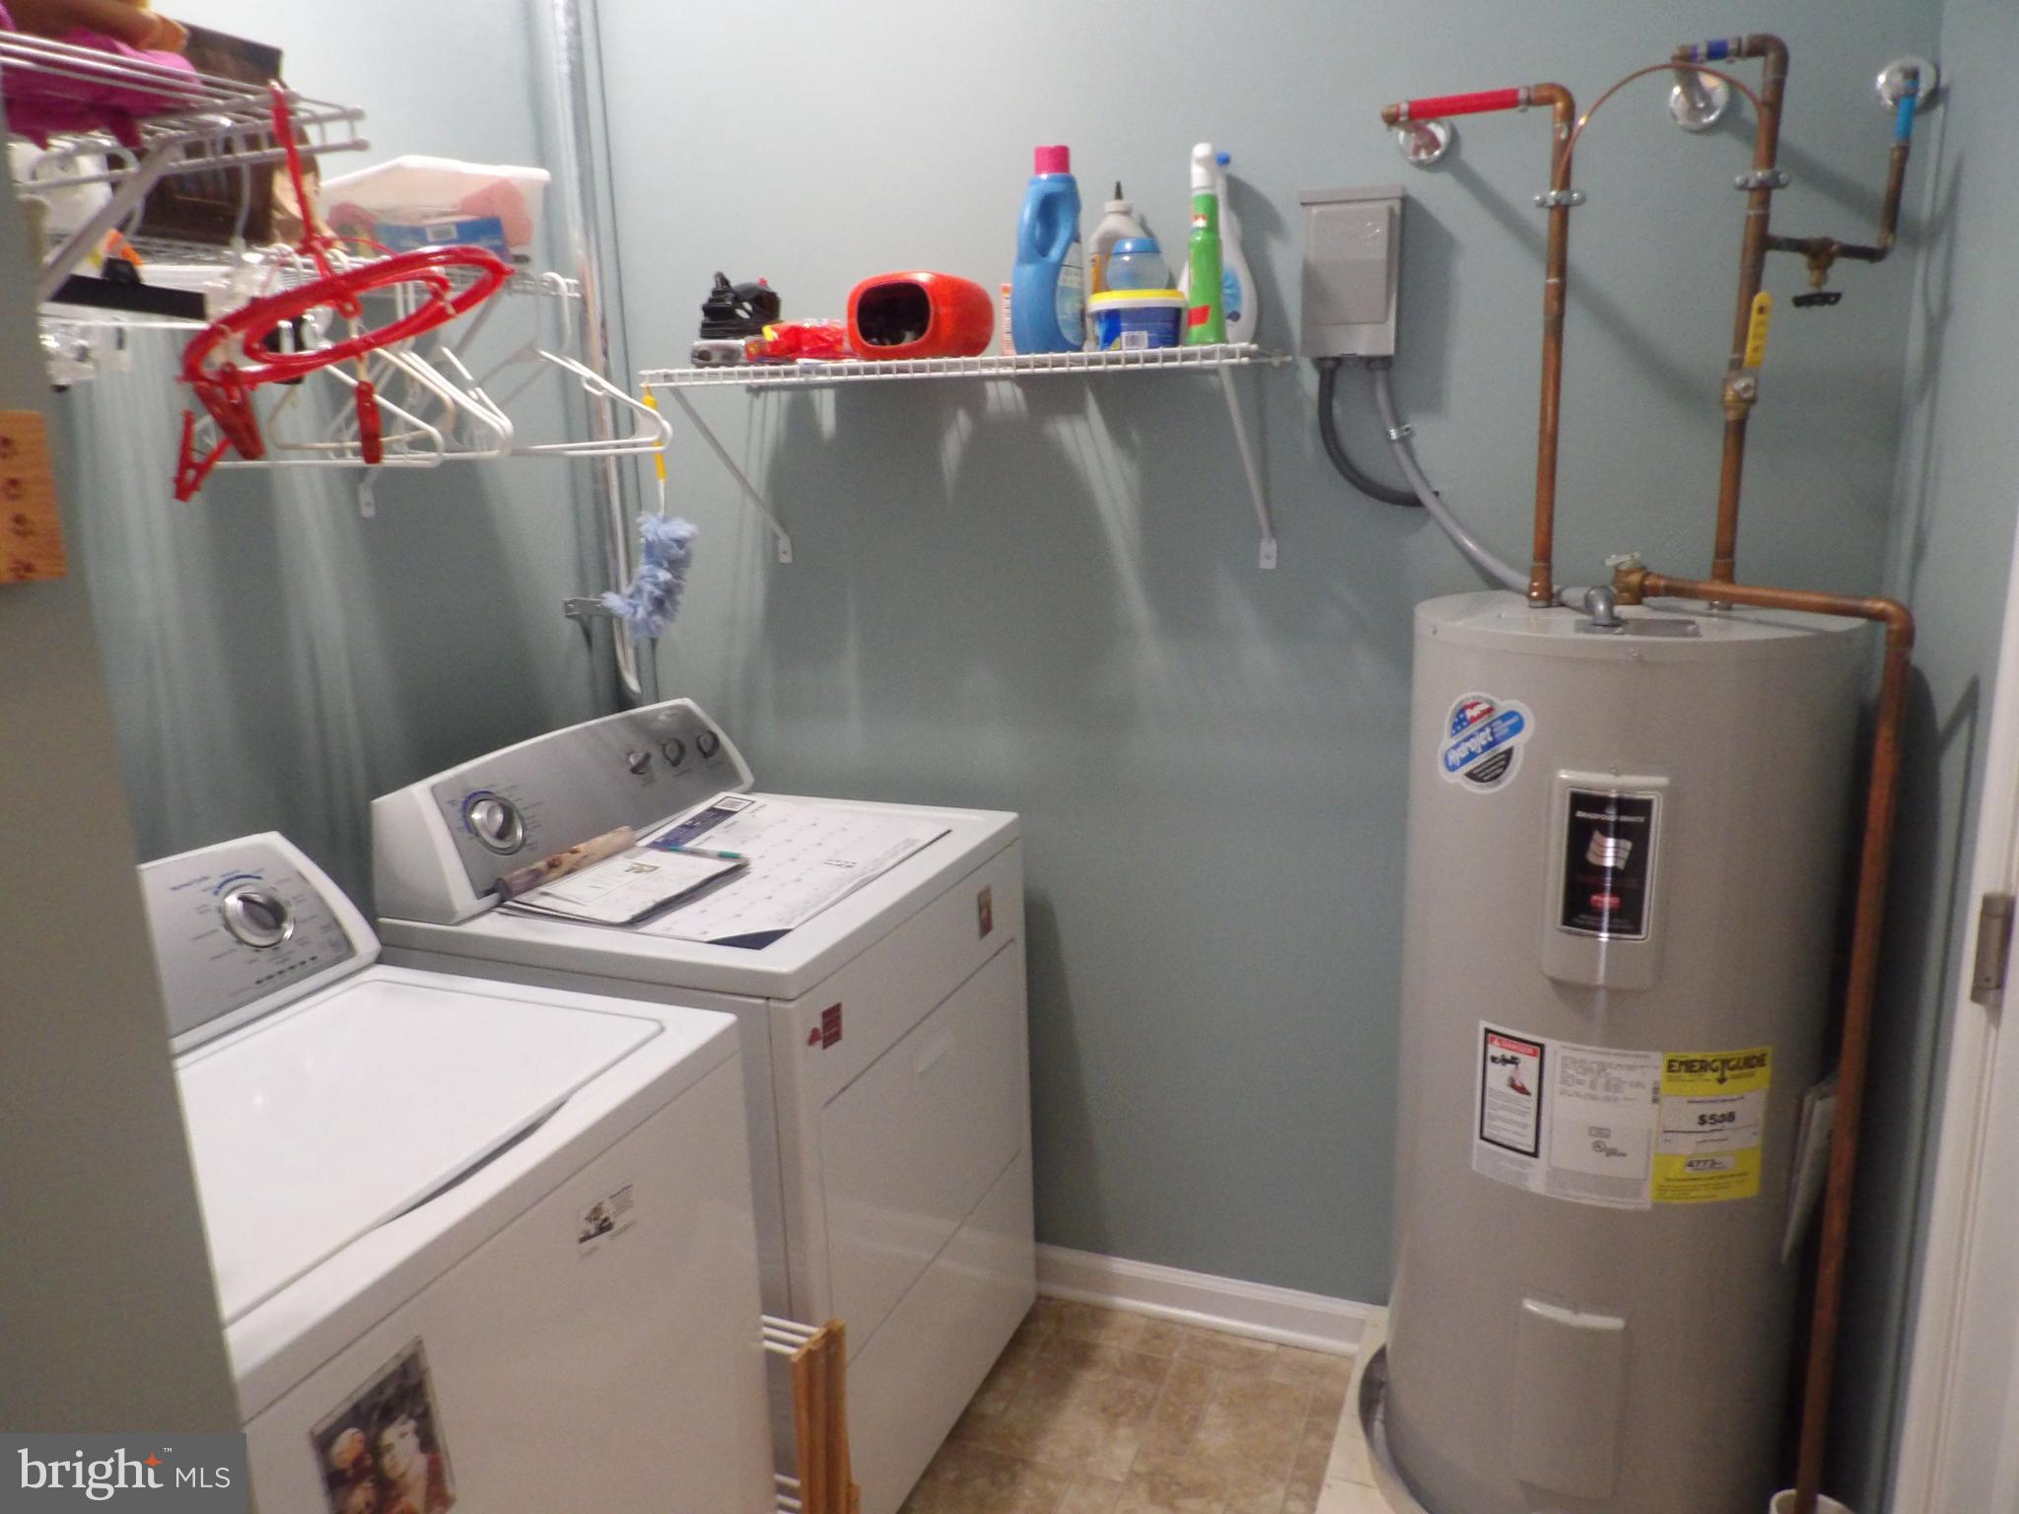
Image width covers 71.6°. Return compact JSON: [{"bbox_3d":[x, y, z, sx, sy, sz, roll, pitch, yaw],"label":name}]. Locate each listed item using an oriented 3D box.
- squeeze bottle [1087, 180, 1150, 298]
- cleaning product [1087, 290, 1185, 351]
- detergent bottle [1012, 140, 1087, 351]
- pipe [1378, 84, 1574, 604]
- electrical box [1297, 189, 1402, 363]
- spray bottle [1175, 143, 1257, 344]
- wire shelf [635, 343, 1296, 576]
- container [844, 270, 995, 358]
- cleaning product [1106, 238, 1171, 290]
[{"bbox_3d":[0.157,-0.693,2.002,0.090,0.246,0.065,2,12,16],"label":"squeeze bottle"},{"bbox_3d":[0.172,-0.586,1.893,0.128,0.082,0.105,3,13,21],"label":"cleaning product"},{"bbox_3d":[0.053,-0.689,1.917,0.080,0.277,0.115,5,13,26],"label":"detergent bottle"},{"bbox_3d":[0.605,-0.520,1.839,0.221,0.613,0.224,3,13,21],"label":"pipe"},{"bbox_3d":[0.481,-0.675,1.972,0.130,0.220,0.085,3,13,21],"label":"electrical box"},{"bbox_3d":[0.295,-0.708,1.973,0.108,0.278,0.088,-3,12,-8],"label":"spray bottle"},{"bbox_3d":[-0.064,-0.428,2.107,0.917,0.313,0.326,3,13,21],"label":"wire shelf"},{"bbox_3d":[-0.128,-0.634,2.027,0.160,0.131,0.170,6,14,30],"label":"container"},{"bbox_3d":[0.171,-0.660,1.877,0.085,0.068,0.085,-1,12,0],"label":"cleaning product"}]

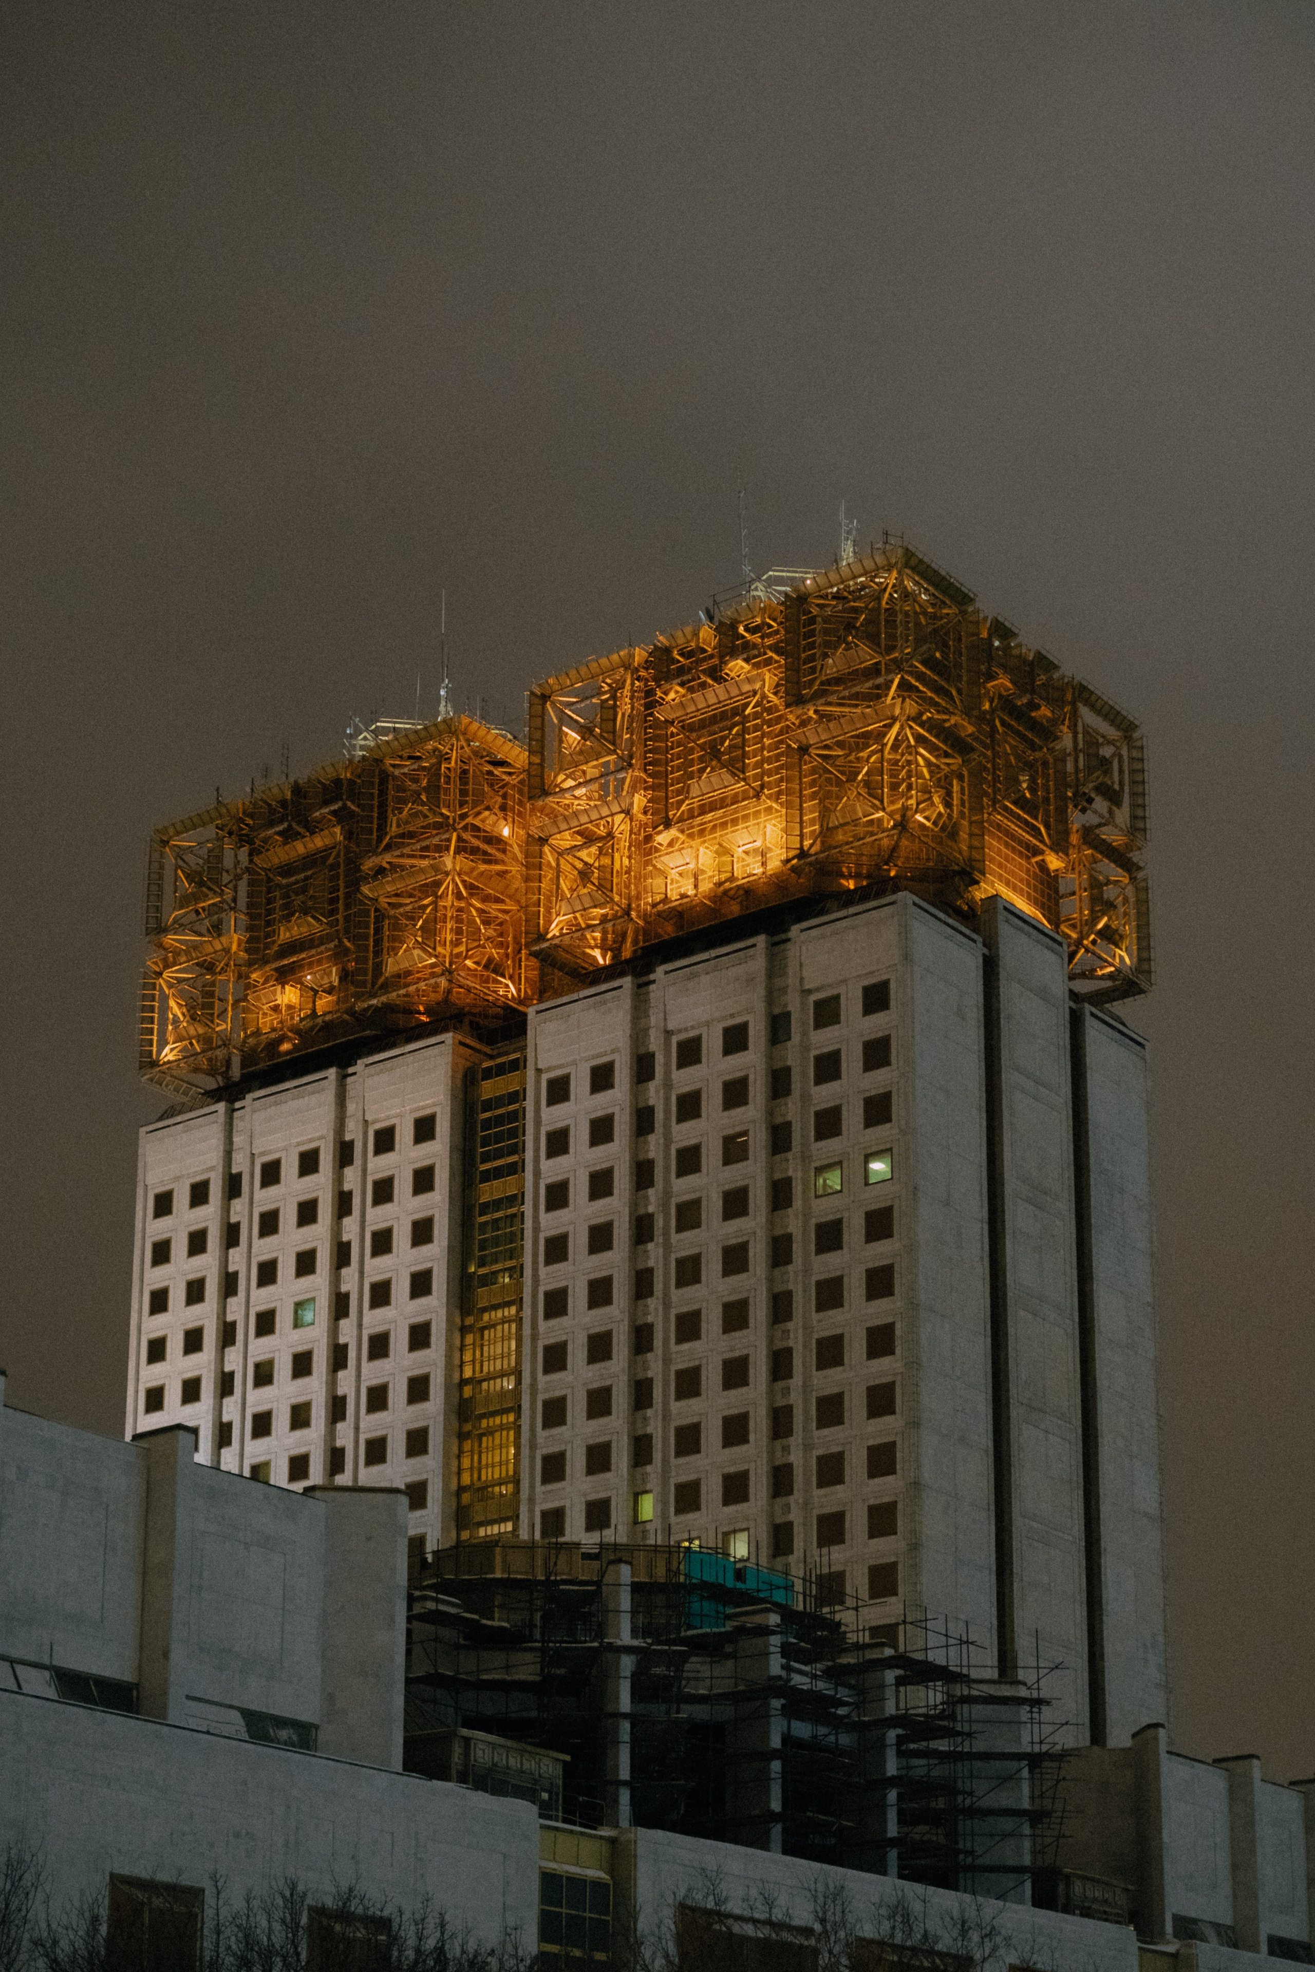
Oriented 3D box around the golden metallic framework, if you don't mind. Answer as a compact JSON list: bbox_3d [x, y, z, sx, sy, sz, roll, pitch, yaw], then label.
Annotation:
[{"bbox_3d":[-2.250,-5.710,206.110,67.180,19.510,29.630,-17,-29,35],"label":"golden metallic framework"}]

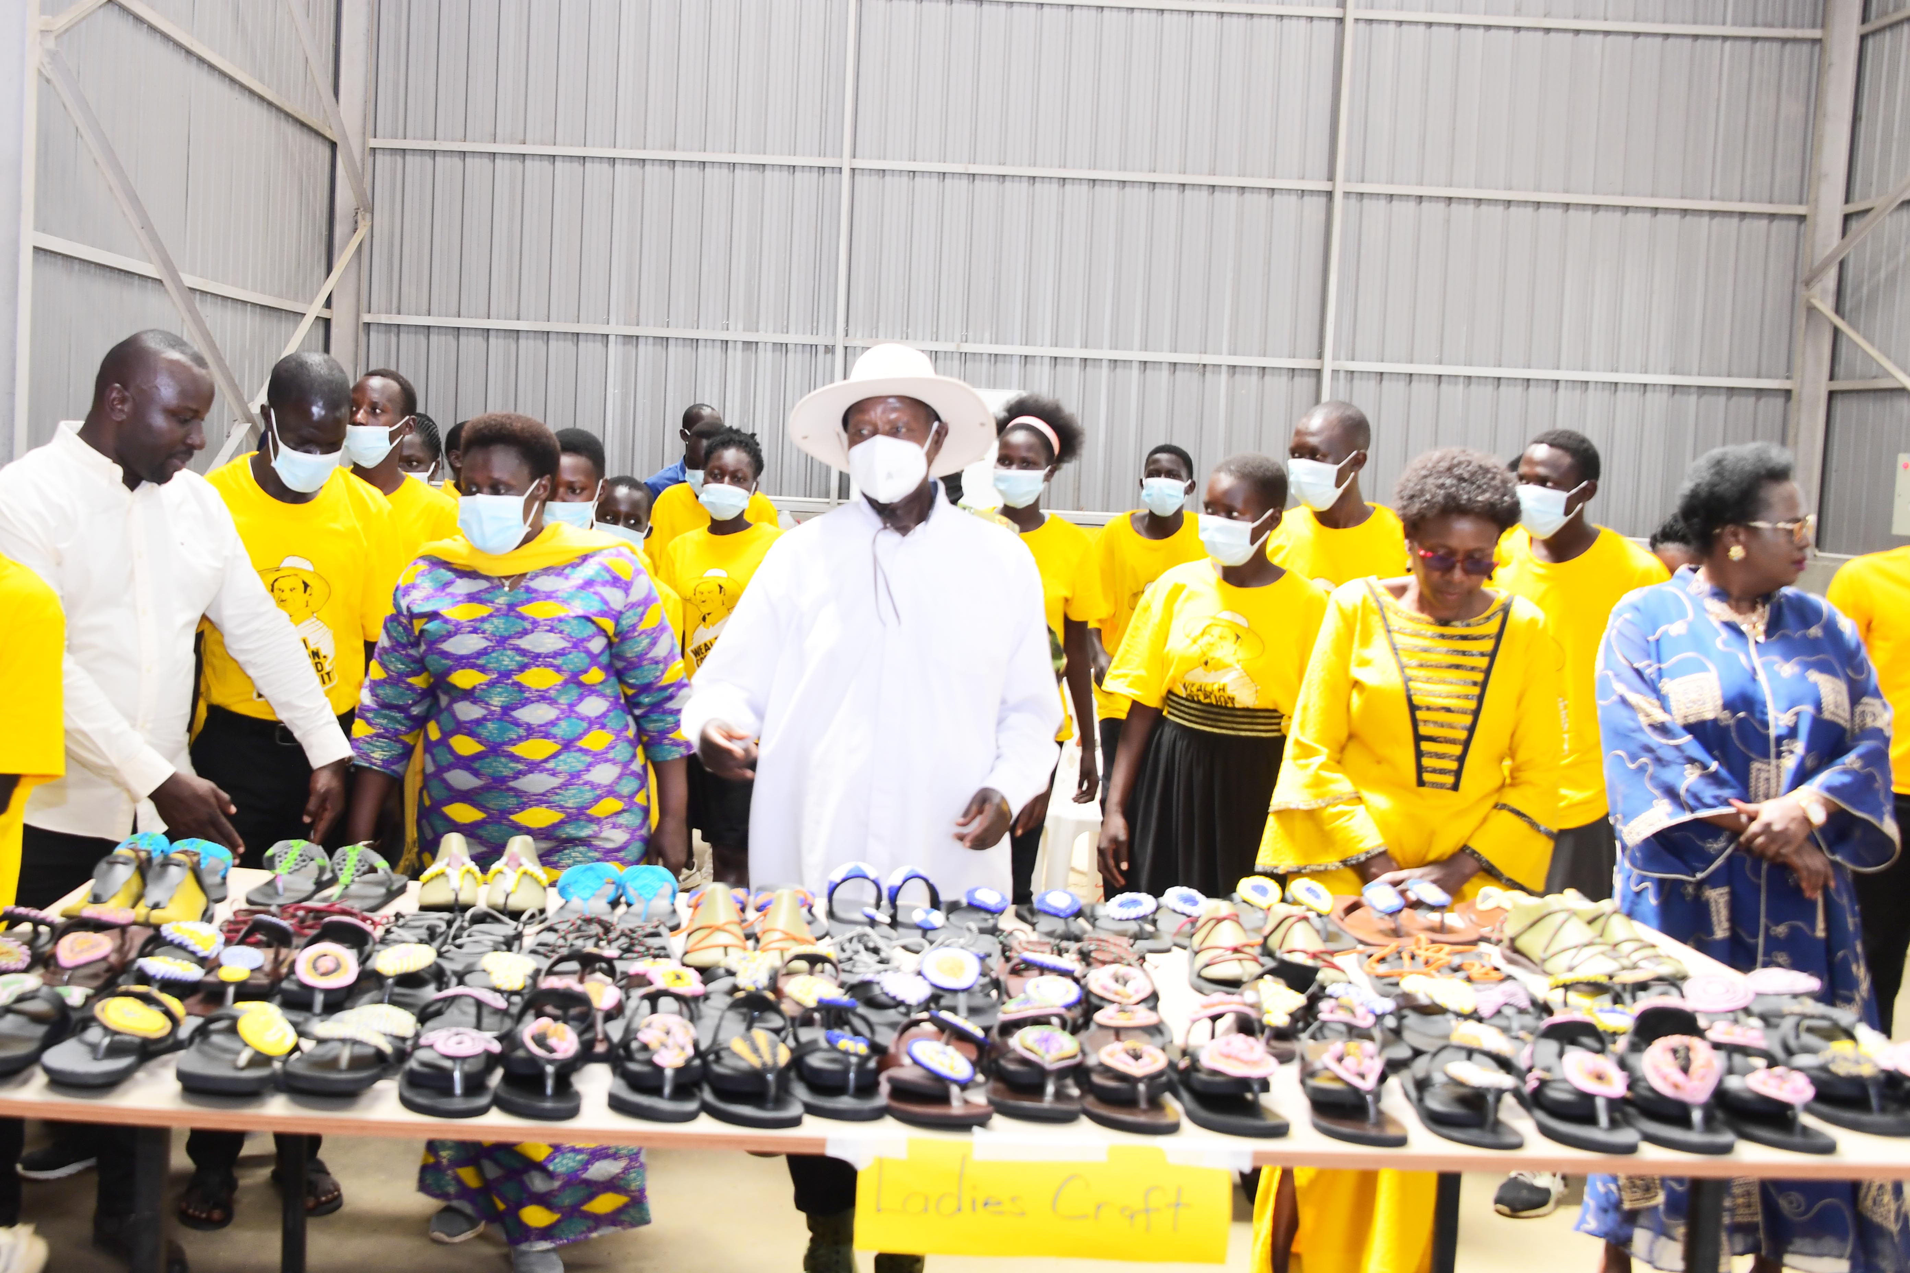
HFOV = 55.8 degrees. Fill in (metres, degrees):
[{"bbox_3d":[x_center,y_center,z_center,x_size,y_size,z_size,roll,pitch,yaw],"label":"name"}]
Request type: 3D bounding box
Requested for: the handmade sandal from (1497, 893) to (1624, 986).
[{"bbox_3d":[1.012,0.499,3.012,0.100,0.110,0.250,2,3,-17],"label":"handmade sandal"}]

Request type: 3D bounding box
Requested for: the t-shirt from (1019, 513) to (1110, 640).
[{"bbox_3d":[0.187,-0.023,4.650,0.440,0.600,0.250,3,5,8],"label":"t-shirt"}]

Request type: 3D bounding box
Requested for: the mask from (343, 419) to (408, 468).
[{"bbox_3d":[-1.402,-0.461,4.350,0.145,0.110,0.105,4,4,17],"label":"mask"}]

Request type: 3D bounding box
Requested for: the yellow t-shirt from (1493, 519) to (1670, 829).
[{"bbox_3d":[1.310,0.086,3.830,0.470,0.660,0.260,7,6,42],"label":"yellow t-shirt"}]

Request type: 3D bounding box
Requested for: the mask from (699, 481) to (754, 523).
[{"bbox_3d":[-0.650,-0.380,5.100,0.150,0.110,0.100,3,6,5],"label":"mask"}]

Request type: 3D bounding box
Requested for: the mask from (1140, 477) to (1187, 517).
[{"bbox_3d":[0.600,-0.400,5.200,0.140,0.115,0.080,3,-5,8],"label":"mask"}]

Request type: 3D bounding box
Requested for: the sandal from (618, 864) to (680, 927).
[{"bbox_3d":[-0.519,0.435,3.098,0.105,0.080,0.260,2,3,-9],"label":"sandal"}]

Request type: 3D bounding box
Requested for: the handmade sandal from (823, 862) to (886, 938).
[{"bbox_3d":[-0.154,0.426,3.014,0.100,0.095,0.265,2,5,-8],"label":"handmade sandal"}]

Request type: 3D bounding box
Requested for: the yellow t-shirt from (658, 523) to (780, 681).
[{"bbox_3d":[-0.610,-0.008,4.800,0.430,0.600,0.250,3,3,3],"label":"yellow t-shirt"}]

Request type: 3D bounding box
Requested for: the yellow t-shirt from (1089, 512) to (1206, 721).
[{"bbox_3d":[0.612,-0.057,5.300,0.460,0.610,0.250,3,3,2],"label":"yellow t-shirt"}]

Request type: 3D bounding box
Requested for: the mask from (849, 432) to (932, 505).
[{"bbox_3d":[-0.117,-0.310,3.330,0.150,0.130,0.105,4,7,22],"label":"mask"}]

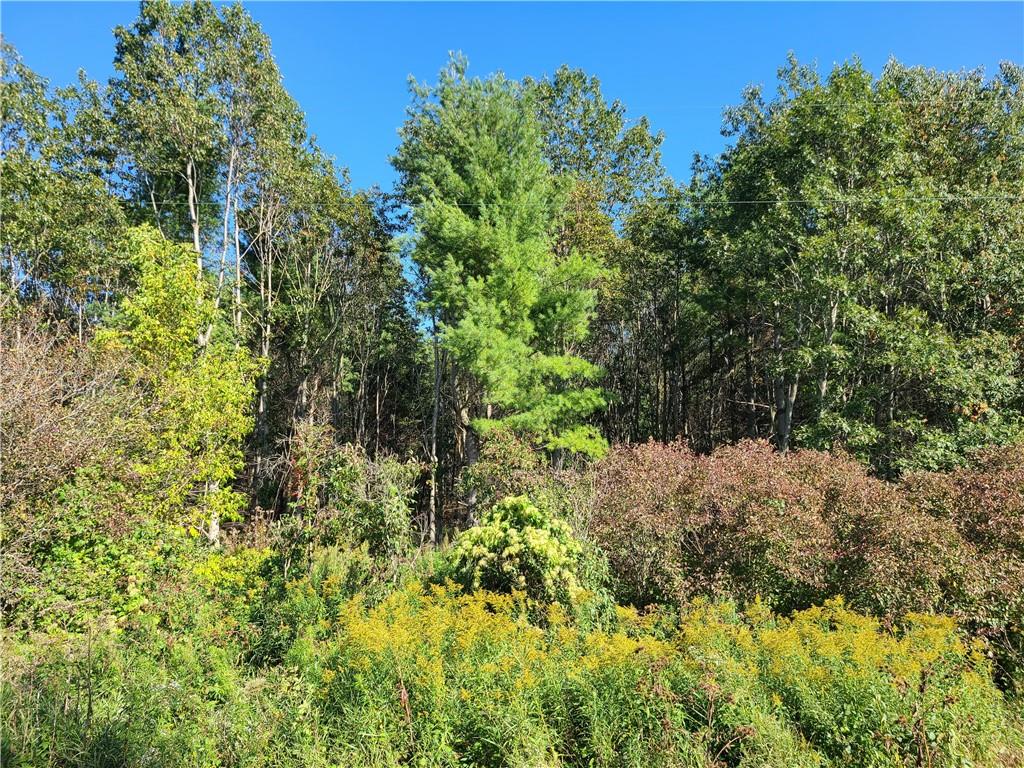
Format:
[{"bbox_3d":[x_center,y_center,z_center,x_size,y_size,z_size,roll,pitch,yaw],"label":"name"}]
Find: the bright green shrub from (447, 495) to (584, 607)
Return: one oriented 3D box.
[{"bbox_3d":[0.046,2.230,10.000,1.800,1.600,1.650,0,-3,0],"label":"bright green shrub"}]

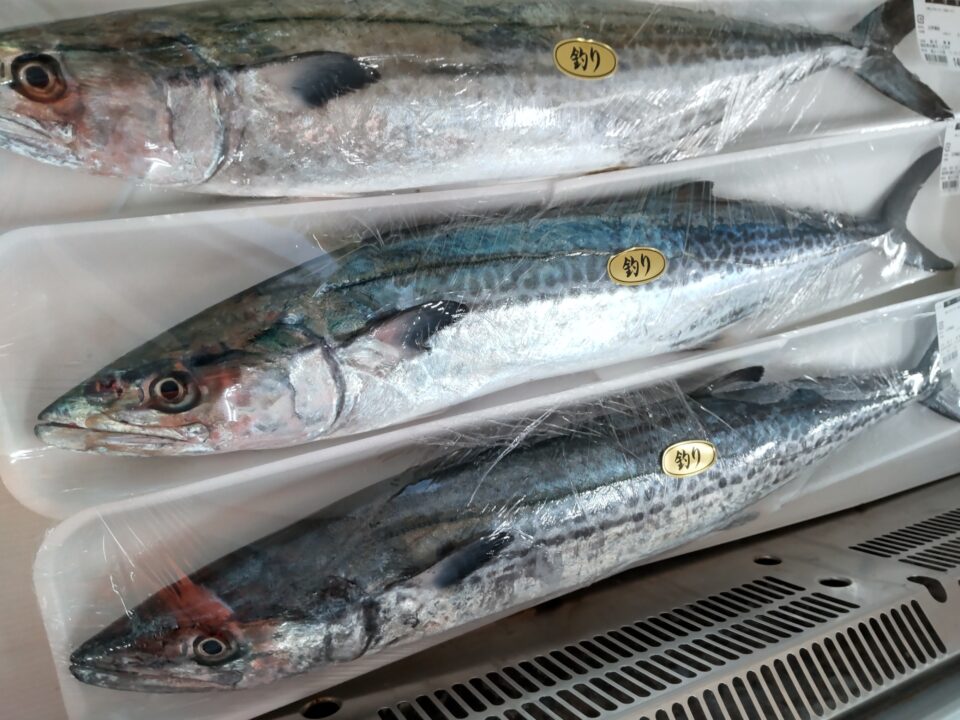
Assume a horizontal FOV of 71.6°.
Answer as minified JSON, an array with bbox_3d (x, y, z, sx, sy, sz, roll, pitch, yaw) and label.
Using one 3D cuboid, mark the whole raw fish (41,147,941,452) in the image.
[{"bbox_3d":[0.086,-0.045,0.388,0.600,0.065,0.108,-15,97,-23],"label":"whole raw fish"}]

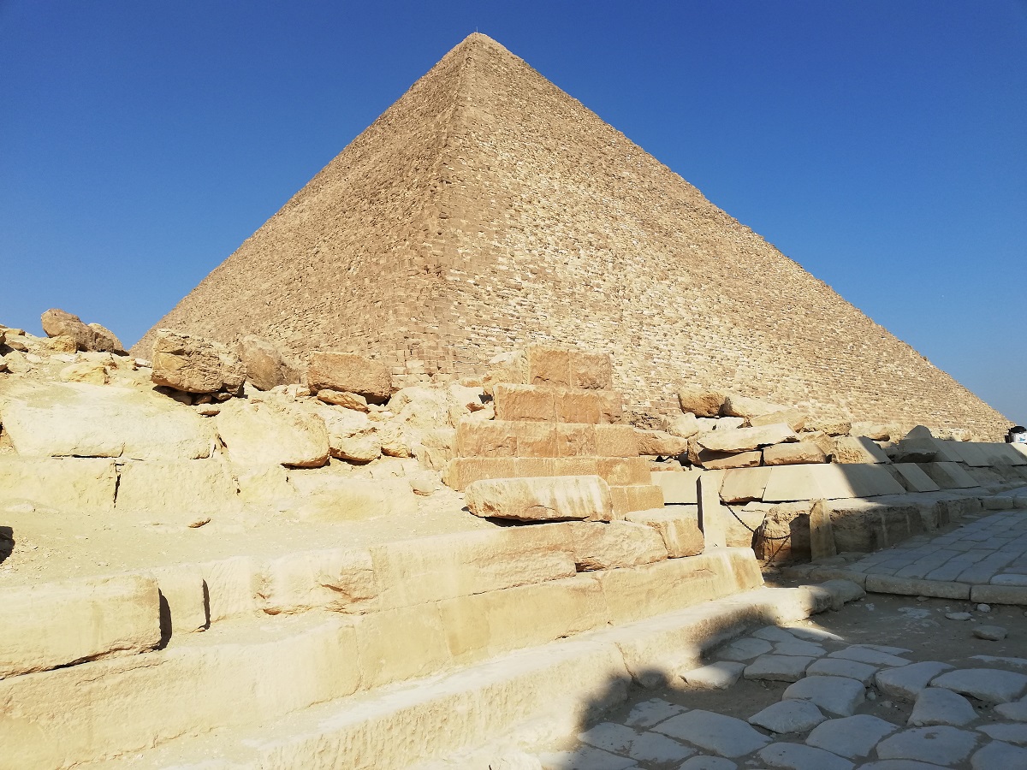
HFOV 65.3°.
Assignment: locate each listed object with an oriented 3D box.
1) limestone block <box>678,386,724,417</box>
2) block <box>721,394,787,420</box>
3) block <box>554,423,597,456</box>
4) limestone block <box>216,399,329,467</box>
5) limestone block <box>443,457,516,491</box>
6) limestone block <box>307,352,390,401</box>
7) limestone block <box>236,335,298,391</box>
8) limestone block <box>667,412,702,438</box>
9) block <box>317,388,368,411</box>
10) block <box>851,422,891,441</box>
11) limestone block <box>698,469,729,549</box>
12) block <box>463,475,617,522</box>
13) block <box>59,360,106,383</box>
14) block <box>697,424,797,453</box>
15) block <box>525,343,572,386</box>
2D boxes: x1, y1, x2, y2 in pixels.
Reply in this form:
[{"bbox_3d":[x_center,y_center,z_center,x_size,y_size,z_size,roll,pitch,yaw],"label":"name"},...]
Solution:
[{"bbox_3d":[3.731,0.342,16.000,0.700,0.560,0.700,5,-11,-39],"label":"limestone block"},{"bbox_3d":[5.111,0.472,17.000,1.200,0.420,0.650,8,-12,-29],"label":"block"},{"bbox_3d":[0.813,0.889,12.787,0.880,0.500,0.500,5,-11,-40],"label":"block"},{"bbox_3d":[-2.878,0.598,9.600,1.150,0.737,0.600,4,-11,-38],"label":"limestone block"},{"bbox_3d":[-0.476,1.227,11.100,0.893,0.409,0.500,5,-11,-42],"label":"limestone block"},{"bbox_3d":[-2.303,-0.097,11.200,1.000,0.580,0.650,5,-11,-39],"label":"limestone block"},{"bbox_3d":[-3.624,-0.306,11.750,0.950,0.800,0.750,0,-9,-15],"label":"limestone block"},{"bbox_3d":[3.179,0.761,14.947,0.650,0.480,0.550,0,-9,-15],"label":"limestone block"},{"bbox_3d":[-2.218,0.198,10.400,0.620,0.170,0.380,18,-17,-26],"label":"block"},{"bbox_3d":[8.346,1.093,18.692,0.900,0.500,0.700,-2,-9,-5],"label":"block"},{"bbox_3d":[2.567,1.597,10.300,0.260,0.960,0.230,-1,-9,-12],"label":"limestone block"},{"bbox_3d":[0.289,1.332,9.402,1.600,0.480,0.650,-1,-9,-12],"label":"block"},{"bbox_3d":[-5.098,-0.152,9.520,0.600,0.290,0.450,1,-9,-20],"label":"block"},{"bbox_3d":[4.640,1.056,16.000,1.800,0.350,0.750,-11,-7,-6],"label":"block"},{"bbox_3d":[0.538,-0.326,13.185,0.750,0.630,0.650,3,-10,-32],"label":"block"}]

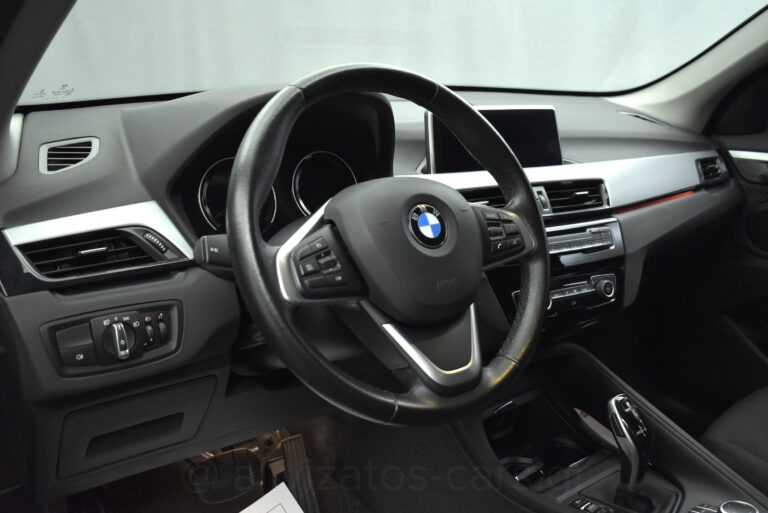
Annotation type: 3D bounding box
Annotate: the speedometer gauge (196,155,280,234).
[{"bbox_3d":[-0.181,-0.075,0.901,0.099,0.095,0.012,-10,3,-32],"label":"speedometer gauge"}]

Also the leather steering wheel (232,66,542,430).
[{"bbox_3d":[0.023,-0.020,0.727,0.372,0.372,0.095,-10,-9,-34],"label":"leather steering wheel"}]

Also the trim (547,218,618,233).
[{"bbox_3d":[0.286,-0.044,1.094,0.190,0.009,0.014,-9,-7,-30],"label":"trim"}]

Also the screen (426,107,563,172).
[{"bbox_3d":[0.171,-0.178,1.124,0.245,0.101,0.025,-7,1,-25],"label":"screen"}]

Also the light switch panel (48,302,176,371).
[{"bbox_3d":[-0.261,0.078,0.713,0.121,0.057,0.030,-10,10,-33],"label":"light switch panel"}]

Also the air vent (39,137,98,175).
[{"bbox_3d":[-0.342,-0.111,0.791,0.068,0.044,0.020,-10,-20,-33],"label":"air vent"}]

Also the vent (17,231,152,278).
[{"bbox_3d":[-0.284,-0.003,0.704,0.128,0.039,0.035,-10,3,-33],"label":"vent"}]

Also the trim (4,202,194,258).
[{"bbox_3d":[-0.274,-0.017,0.711,0.171,0.064,0.030,-10,0,-33],"label":"trim"}]

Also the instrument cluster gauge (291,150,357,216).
[{"bbox_3d":[-0.077,-0.093,0.969,0.099,0.095,0.012,-10,3,-32],"label":"instrument cluster gauge"}]

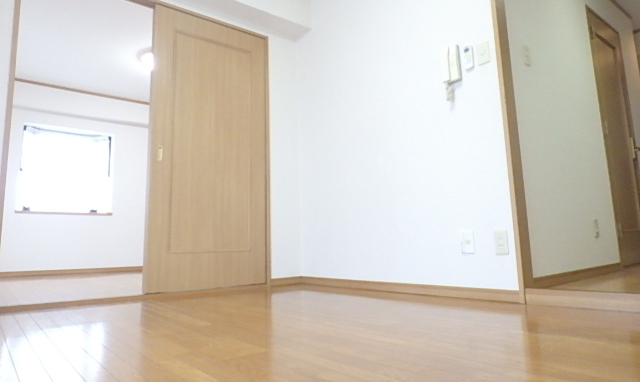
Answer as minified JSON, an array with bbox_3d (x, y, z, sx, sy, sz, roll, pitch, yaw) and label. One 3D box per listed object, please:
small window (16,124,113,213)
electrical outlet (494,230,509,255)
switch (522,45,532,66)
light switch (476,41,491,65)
[{"bbox_3d":[-3.251,-0.243,5.503,1.059,1.103,0.120,5,-10,-39],"label":"small window"},{"bbox_3d":[0.922,0.265,2.163,0.012,0.120,0.070,5,-10,-39],"label":"electrical outlet"},{"bbox_3d":[1.191,-0.774,2.436,0.072,0.120,0.012,5,-10,-39],"label":"switch"},{"bbox_3d":[0.888,-0.746,2.308,0.012,0.120,0.072,5,-10,-39],"label":"light switch"}]

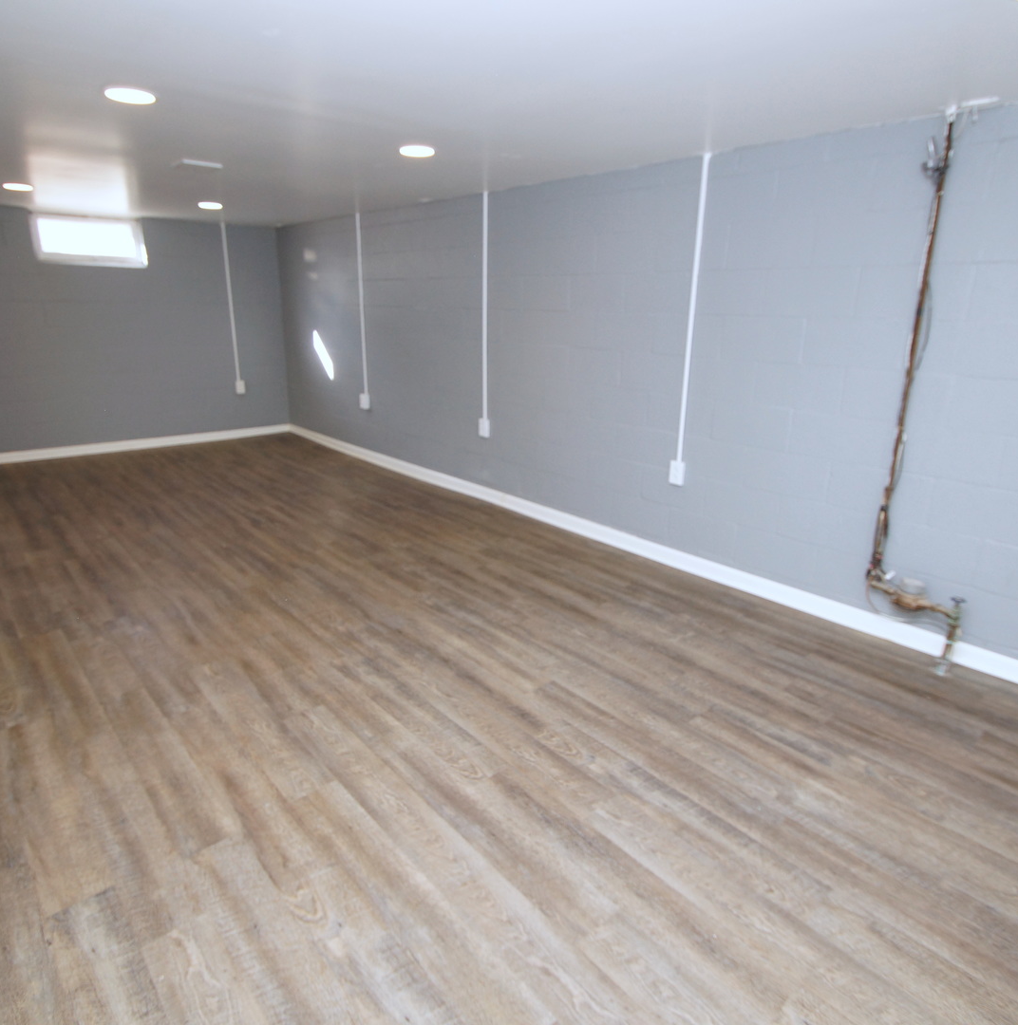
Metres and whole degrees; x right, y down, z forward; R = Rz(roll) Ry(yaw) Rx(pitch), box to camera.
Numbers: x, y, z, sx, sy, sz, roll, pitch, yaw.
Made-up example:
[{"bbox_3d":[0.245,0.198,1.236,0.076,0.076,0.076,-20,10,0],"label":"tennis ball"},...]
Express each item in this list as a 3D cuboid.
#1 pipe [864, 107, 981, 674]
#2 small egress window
[{"bbox_3d":[1.688,-0.390,2.455,0.160,2.070,0.400,-15,24,-40],"label":"pipe"},{"bbox_3d":[-3.595,-2.335,5.519,0.790,0.370,0.100,-12,22,-35],"label":"small egress window"}]

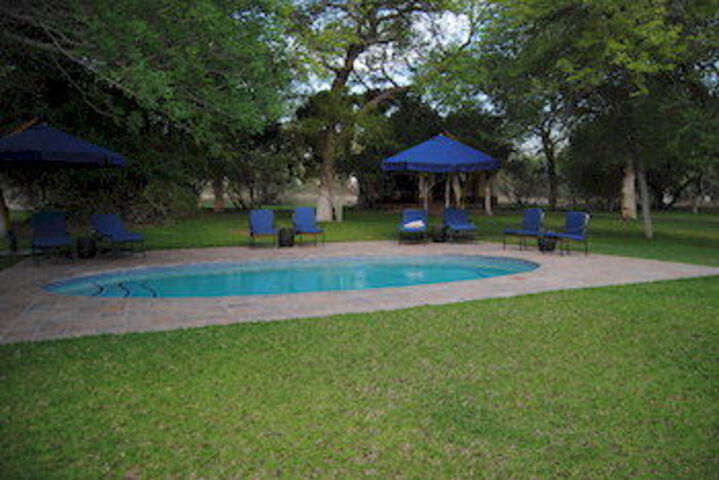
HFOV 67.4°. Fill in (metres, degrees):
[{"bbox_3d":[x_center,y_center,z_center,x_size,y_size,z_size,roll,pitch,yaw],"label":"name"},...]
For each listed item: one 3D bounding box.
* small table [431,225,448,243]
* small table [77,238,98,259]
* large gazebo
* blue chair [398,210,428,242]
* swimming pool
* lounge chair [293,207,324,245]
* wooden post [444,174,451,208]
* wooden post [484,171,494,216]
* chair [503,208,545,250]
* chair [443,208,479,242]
[{"bbox_3d":[2.230,-0.185,15.052,0.450,0.480,0.450,0,6,0],"label":"small table"},{"bbox_3d":[-5.860,0.141,11.667,0.450,0.480,0.450,0,6,0],"label":"small table"},{"bbox_3d":[4.600,-3.625,29.790,6.500,4.500,6.500,0,6,0],"label":"large gazebo"},{"bbox_3d":[1.450,-0.343,14.483,0.680,0.940,0.850,1,6,12],"label":"blue chair"},{"bbox_3d":[-0.753,0.769,9.741,8.900,0.400,3.800,-2,6,-18],"label":"swimming pool"},{"bbox_3d":[-1.357,-0.338,14.433,0.680,0.940,0.850,-2,6,-17],"label":"lounge chair"},{"bbox_3d":[4.877,-2.517,29.896,0.220,2.350,0.220,0,5,0],"label":"wooden post"},{"bbox_3d":[7.050,-2.509,28.893,0.380,2.450,0.380,0,6,0],"label":"wooden post"},{"bbox_3d":[4.098,-0.248,13.437,0.820,0.950,0.660,-3,6,-30],"label":"chair"},{"bbox_3d":[2.824,-0.400,15.080,0.680,0.940,0.850,-1,6,-13],"label":"chair"}]

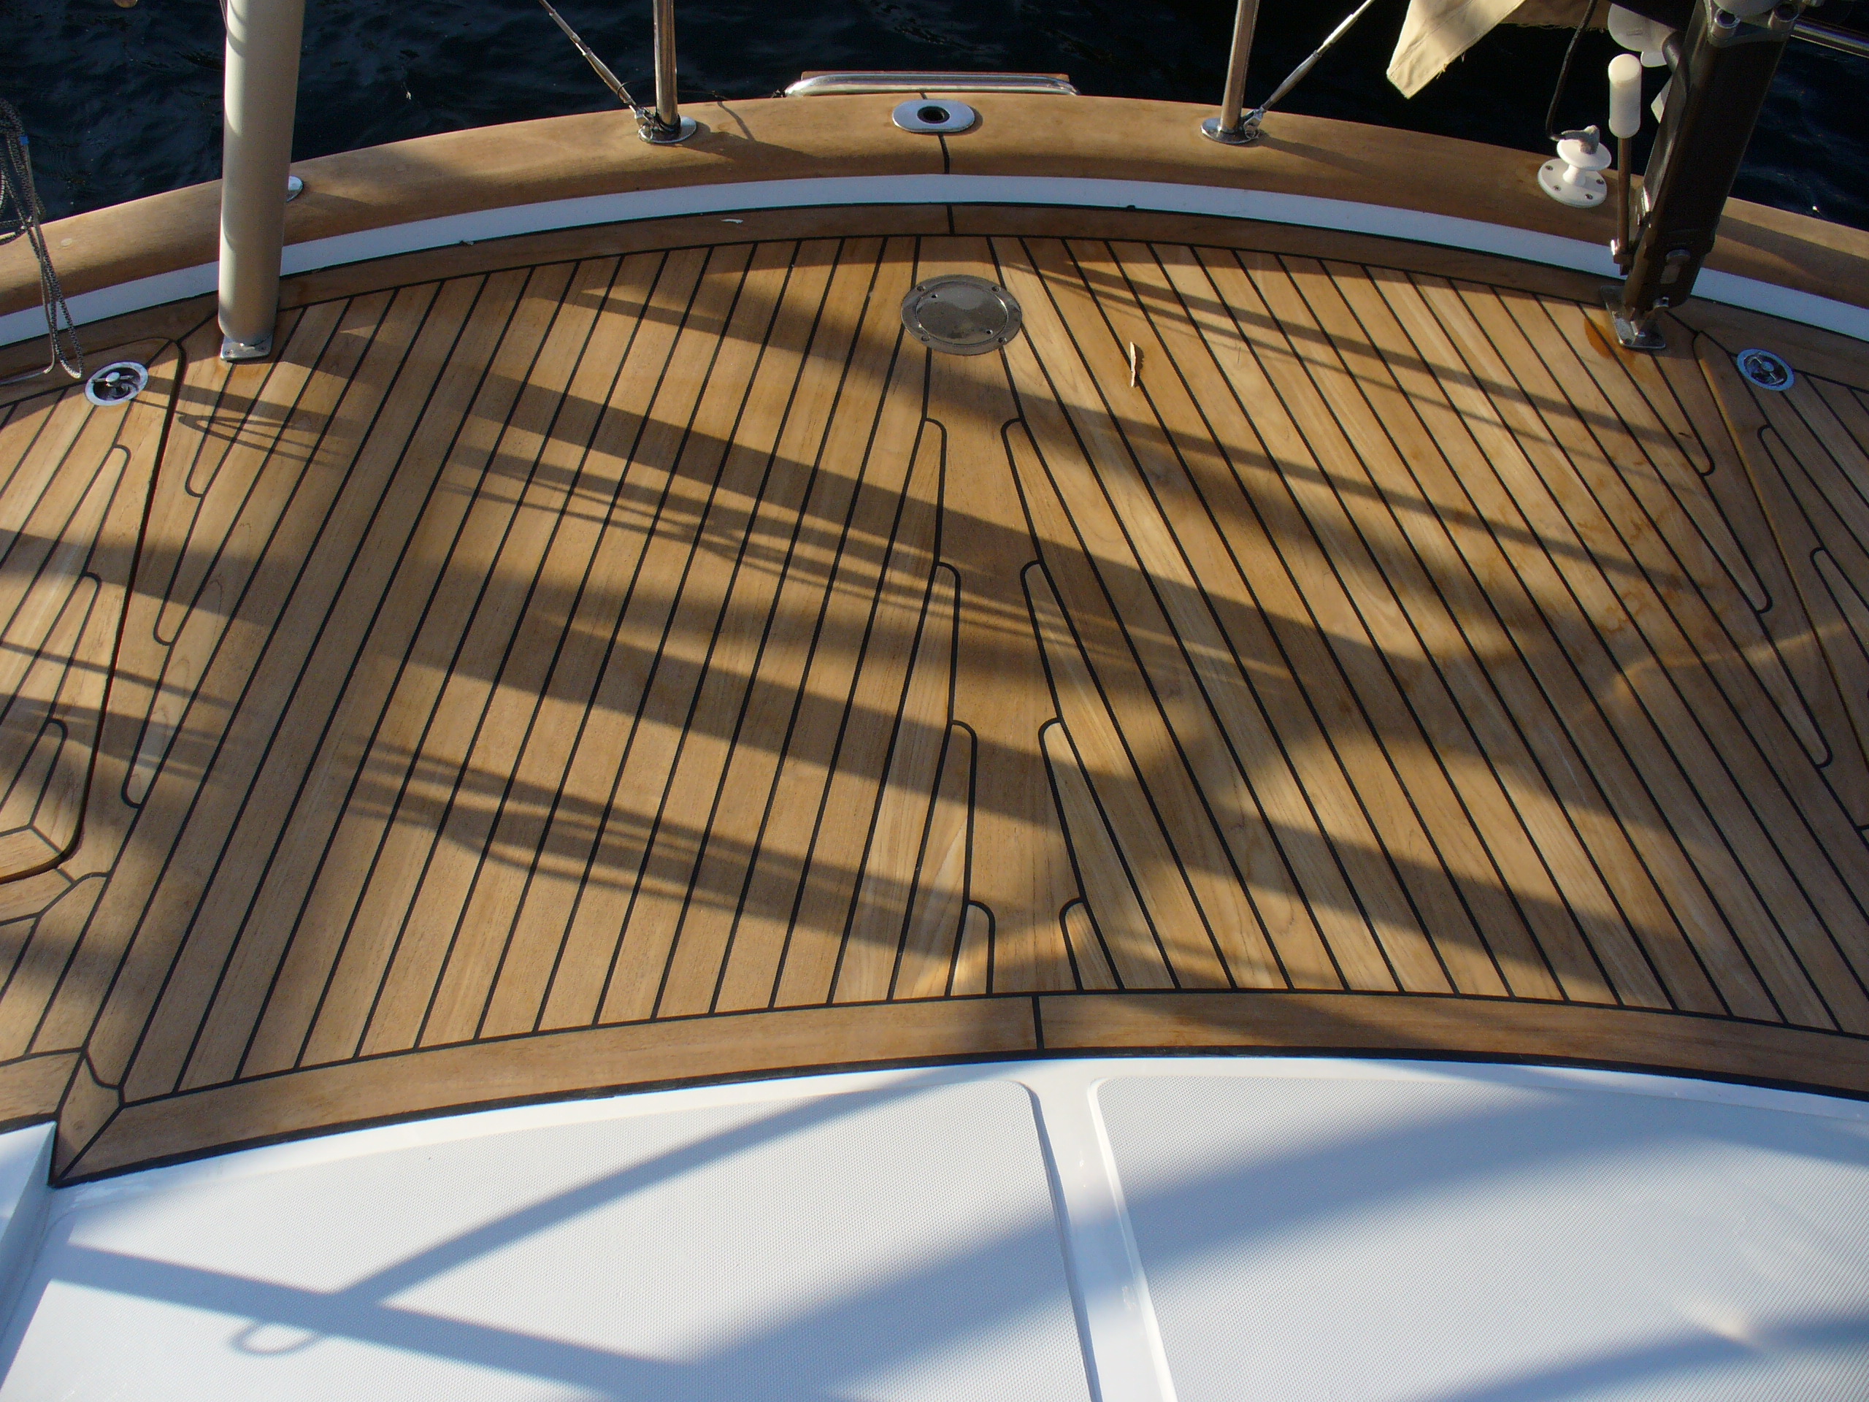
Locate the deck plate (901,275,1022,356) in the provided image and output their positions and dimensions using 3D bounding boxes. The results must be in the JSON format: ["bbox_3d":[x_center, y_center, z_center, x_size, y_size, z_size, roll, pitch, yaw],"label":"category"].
[{"bbox_3d":[0.033,-0.452,2.354,0.141,0.011,0.141,2,53,-2],"label":"deck plate"}]

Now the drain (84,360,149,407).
[{"bbox_3d":[-0.950,-0.366,2.326,0.073,0.014,0.073,-6,53,3],"label":"drain"}]

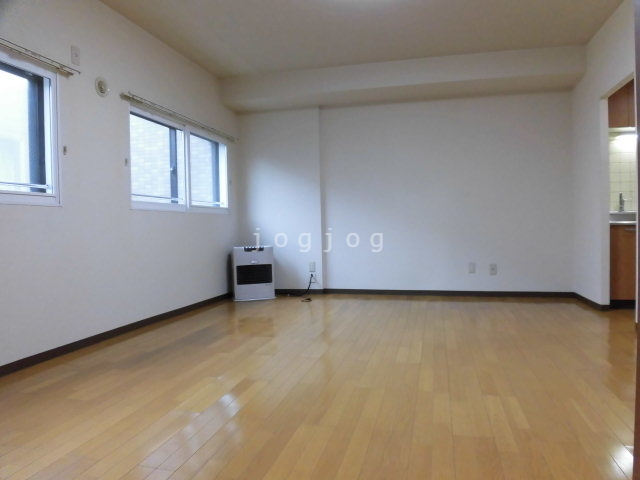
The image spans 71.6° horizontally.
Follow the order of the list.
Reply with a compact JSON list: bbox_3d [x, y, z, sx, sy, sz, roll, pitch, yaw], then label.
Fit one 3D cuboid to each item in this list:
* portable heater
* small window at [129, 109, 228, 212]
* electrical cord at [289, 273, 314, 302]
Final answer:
[{"bbox_3d":[-0.774,0.385,5.214,0.475,0.600,0.280,-1,1,-13],"label":"portable heater"},{"bbox_3d":[-1.287,-0.665,4.223,0.100,0.801,1.641,-1,2,15],"label":"small window"},{"bbox_3d":[-0.217,0.525,4.979,0.267,0.243,0.424,-1,2,15],"label":"electrical cord"}]

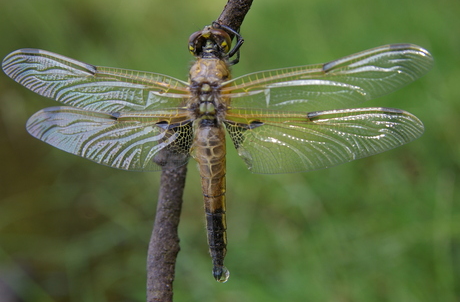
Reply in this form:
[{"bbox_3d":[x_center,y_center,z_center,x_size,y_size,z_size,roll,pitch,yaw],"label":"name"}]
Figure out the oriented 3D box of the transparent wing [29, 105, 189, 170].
[{"bbox_3d":[-0.023,-0.002,0.209,0.036,0.012,0.004,0,0,25],"label":"transparent wing"}]

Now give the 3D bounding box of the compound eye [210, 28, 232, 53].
[{"bbox_3d":[-0.002,-0.020,0.202,0.004,0.004,0.005,-8,-19,9],"label":"compound eye"}]

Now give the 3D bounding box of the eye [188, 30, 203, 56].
[{"bbox_3d":[-0.006,-0.020,0.203,0.003,0.004,0.005,-8,-19,9],"label":"eye"}]

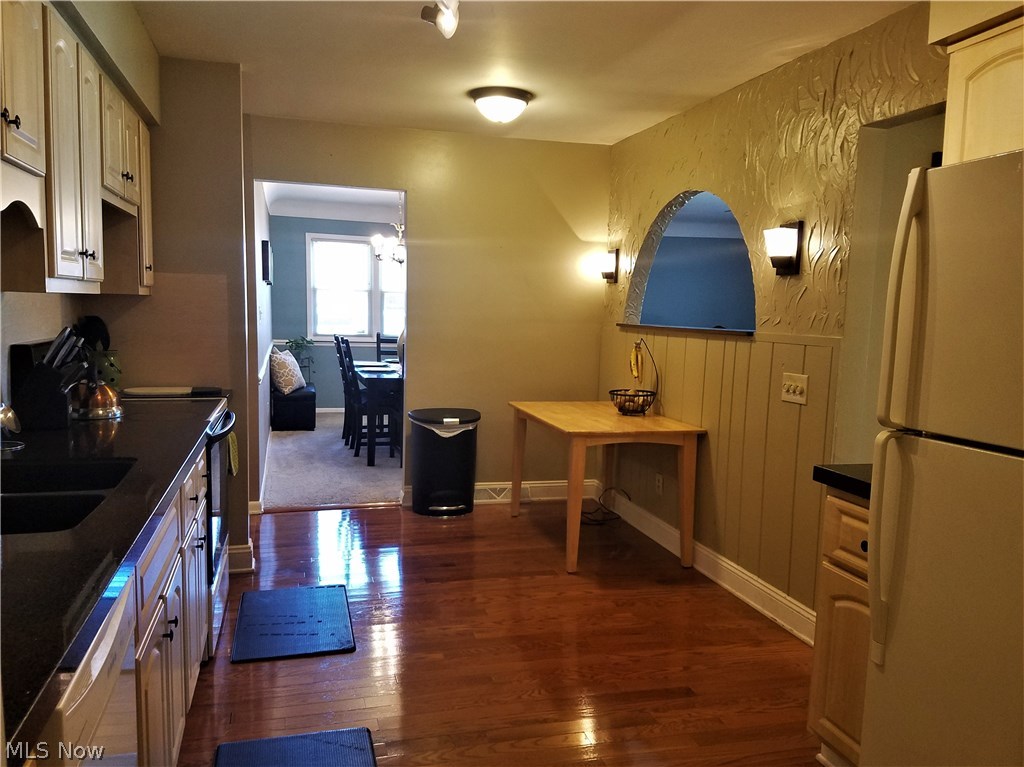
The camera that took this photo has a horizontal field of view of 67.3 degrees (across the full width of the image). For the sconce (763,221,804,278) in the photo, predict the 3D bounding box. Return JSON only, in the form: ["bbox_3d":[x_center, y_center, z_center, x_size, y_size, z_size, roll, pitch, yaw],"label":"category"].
[{"bbox_3d":[1.139,-0.571,3.242,0.115,0.225,0.120,0,6,-16],"label":"sconce"}]

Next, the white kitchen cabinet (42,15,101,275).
[{"bbox_3d":[-1.472,-0.666,2.261,0.345,0.782,0.615,0,6,-16],"label":"white kitchen cabinet"}]

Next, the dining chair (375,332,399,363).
[{"bbox_3d":[-1.200,-0.021,8.205,0.440,1.010,0.510,0,6,-16],"label":"dining chair"}]

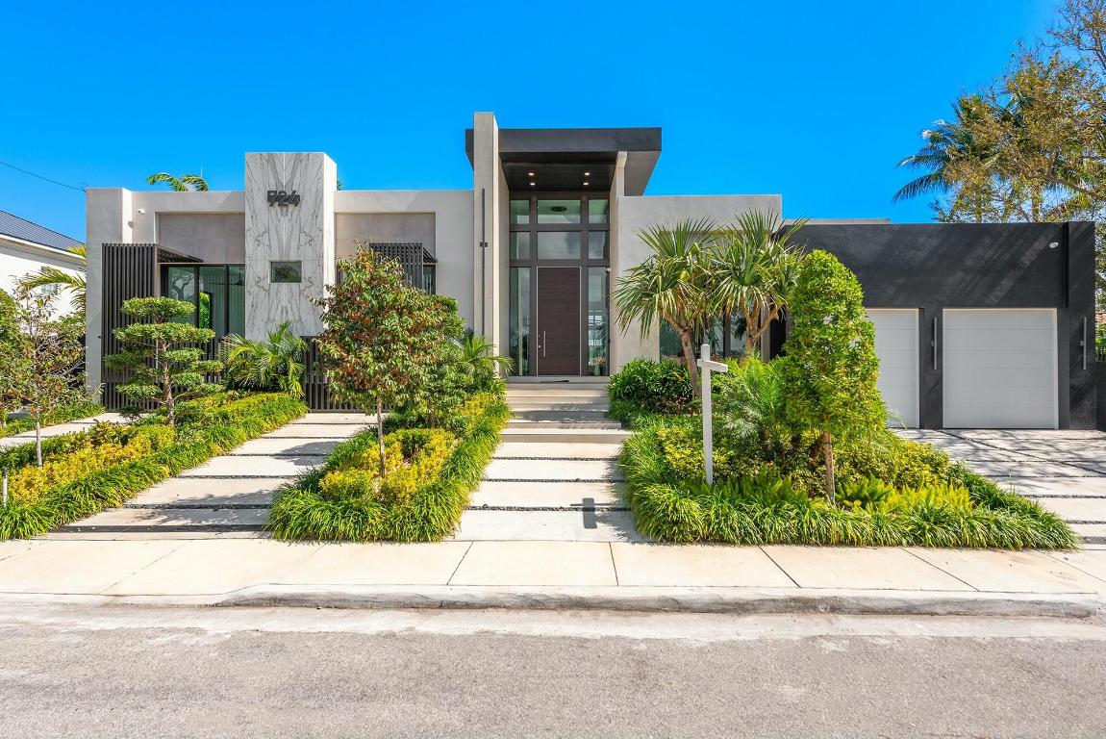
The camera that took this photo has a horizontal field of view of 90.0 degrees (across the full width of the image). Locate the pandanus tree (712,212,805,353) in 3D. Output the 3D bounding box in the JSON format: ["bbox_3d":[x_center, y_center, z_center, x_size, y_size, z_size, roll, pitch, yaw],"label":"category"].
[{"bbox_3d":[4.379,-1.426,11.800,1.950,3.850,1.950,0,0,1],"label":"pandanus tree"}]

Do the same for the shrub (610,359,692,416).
[{"bbox_3d":[2.120,0.372,11.900,1.800,1.200,1.500,0,0,1],"label":"shrub"}]

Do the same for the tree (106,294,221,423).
[{"bbox_3d":[-8.035,-0.168,11.400,2.100,2.700,2.000,0,0,1],"label":"tree"}]

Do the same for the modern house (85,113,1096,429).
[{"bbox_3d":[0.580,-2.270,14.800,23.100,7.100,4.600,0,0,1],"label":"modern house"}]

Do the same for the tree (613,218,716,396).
[{"bbox_3d":[2.410,-1.282,11.800,2.200,3.950,2.100,0,0,1],"label":"tree"}]

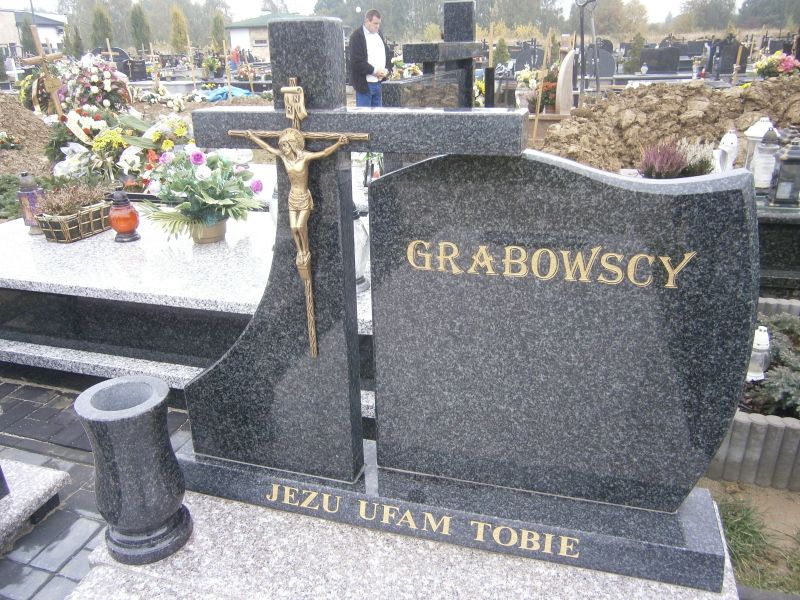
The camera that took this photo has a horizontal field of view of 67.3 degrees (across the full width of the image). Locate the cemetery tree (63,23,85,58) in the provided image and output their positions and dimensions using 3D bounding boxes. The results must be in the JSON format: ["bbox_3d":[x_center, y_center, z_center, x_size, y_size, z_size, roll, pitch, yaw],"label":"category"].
[{"bbox_3d":[-12.063,-9.112,22.372,0.850,2.450,0.850,-12,25,-24],"label":"cemetery tree"}]

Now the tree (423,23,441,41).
[{"bbox_3d":[1.974,-15.789,37.791,1.200,3.020,1.200,-1,22,0],"label":"tree"}]

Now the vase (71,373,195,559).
[{"bbox_3d":[-0.565,0.363,1.295,0.182,0.356,0.182,5,23,15],"label":"vase"}]

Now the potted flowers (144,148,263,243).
[{"bbox_3d":[-0.940,-0.479,2.819,0.520,0.410,0.440,-9,24,-17],"label":"potted flowers"}]

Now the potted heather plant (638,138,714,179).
[{"bbox_3d":[1.467,-0.714,3.198,0.420,0.270,0.300,5,23,15],"label":"potted heather plant"}]

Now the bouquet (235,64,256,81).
[{"bbox_3d":[-4.188,-6.176,16.395,0.520,0.420,0.440,-7,24,-12],"label":"bouquet"}]

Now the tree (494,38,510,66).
[{"bbox_3d":[4.201,-9.969,24.747,0.660,1.450,0.660,2,23,9],"label":"tree"}]

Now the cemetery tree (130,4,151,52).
[{"bbox_3d":[-13.200,-13.298,30.743,1.000,3.600,1.000,-10,25,-19],"label":"cemetery tree"}]

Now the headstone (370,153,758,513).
[{"bbox_3d":[0.296,0.063,1.223,0.710,0.750,0.080,5,23,15],"label":"headstone"}]

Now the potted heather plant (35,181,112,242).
[{"bbox_3d":[-1.602,-0.442,2.986,0.190,0.240,0.330,6,24,16],"label":"potted heather plant"}]

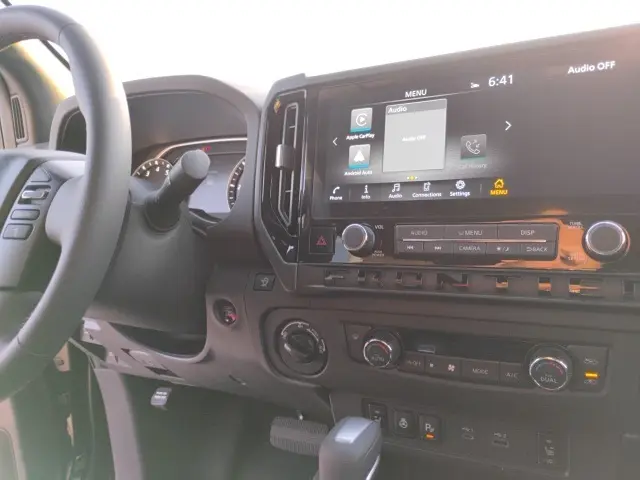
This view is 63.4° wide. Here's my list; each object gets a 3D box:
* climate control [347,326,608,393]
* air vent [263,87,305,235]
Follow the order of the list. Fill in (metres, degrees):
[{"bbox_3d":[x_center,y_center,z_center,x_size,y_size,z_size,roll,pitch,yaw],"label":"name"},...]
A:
[{"bbox_3d":[0.122,0.100,0.442,0.218,0.037,0.025,0,3,27],"label":"climate control"},{"bbox_3d":[-0.038,-0.082,0.560,0.048,0.157,0.025,0,-6,27],"label":"air vent"}]

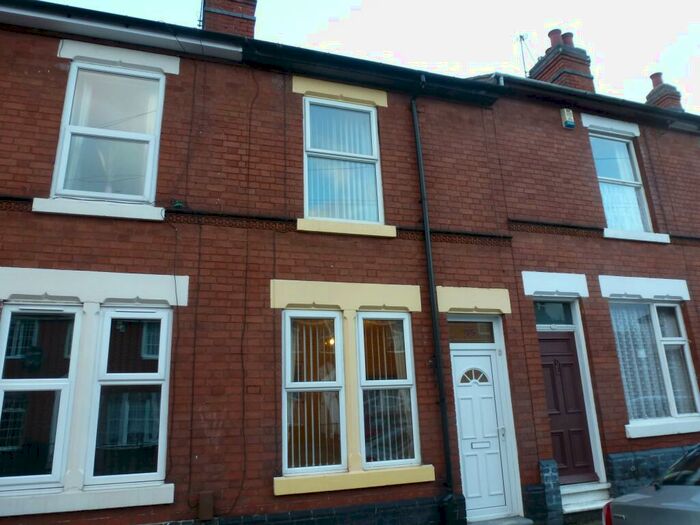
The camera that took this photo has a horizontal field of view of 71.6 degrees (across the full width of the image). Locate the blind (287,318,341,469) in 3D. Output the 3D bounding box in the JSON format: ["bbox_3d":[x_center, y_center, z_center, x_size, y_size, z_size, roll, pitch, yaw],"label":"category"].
[{"bbox_3d":[-0.418,1.455,5.544,0.624,1.674,0.090,3,-16,-17],"label":"blind"}]

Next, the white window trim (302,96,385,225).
[{"bbox_3d":[-0.094,-1.306,6.307,1.033,1.699,0.090,3,-16,-17],"label":"white window trim"}]

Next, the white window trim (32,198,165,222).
[{"bbox_3d":[-2.633,-0.536,5.152,1.246,0.140,0.120,3,-16,-17],"label":"white window trim"}]

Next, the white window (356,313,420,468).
[{"bbox_3d":[0.444,1.457,5.681,0.695,1.744,0.070,3,-16,-17],"label":"white window"}]

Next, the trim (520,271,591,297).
[{"bbox_3d":[2.846,0.327,6.797,1.068,0.331,0.120,3,-16,-17],"label":"trim"}]

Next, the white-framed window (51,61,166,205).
[{"bbox_3d":[-2.681,-1.443,5.493,1.009,1.666,0.090,3,-16,-17],"label":"white-framed window"}]

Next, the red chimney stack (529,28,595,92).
[{"bbox_3d":[4.681,-4.186,10.744,0.754,1.528,0.933,3,-16,-17],"label":"red chimney stack"}]

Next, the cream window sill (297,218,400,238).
[{"bbox_3d":[-0.036,-0.394,5.955,1.261,0.143,0.120,3,-16,-17],"label":"cream window sill"}]

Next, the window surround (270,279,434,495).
[{"bbox_3d":[0.026,1.327,5.493,1.860,2.233,0.160,3,-16,-17],"label":"window surround"}]

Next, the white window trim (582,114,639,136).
[{"bbox_3d":[4.263,-2.225,7.980,1.170,0.243,0.100,3,-16,-17],"label":"white window trim"}]

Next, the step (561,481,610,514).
[{"bbox_3d":[2.837,2.901,6.029,0.800,0.310,0.320,3,-16,-17],"label":"step"}]

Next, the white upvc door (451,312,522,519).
[{"bbox_3d":[1.584,1.832,5.989,0.800,2.386,0.090,3,-16,-17],"label":"white upvc door"}]

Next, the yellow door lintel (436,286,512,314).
[{"bbox_3d":[1.595,0.506,6.308,1.057,0.325,0.120,3,-16,-17],"label":"yellow door lintel"}]

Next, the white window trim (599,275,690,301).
[{"bbox_3d":[4.391,0.404,7.275,1.669,0.311,0.120,3,-16,-17],"label":"white window trim"}]

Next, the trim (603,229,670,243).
[{"bbox_3d":[4.359,-0.387,7.428,1.276,0.150,0.120,3,-16,-17],"label":"trim"}]

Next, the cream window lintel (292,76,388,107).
[{"bbox_3d":[-0.127,-2.256,6.535,1.313,0.241,0.120,3,-16,-17],"label":"cream window lintel"}]

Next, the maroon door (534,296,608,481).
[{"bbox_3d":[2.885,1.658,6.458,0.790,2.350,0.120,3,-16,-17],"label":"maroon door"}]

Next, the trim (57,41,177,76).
[{"bbox_3d":[-2.687,-2.384,5.719,1.284,0.230,0.100,3,-16,-17],"label":"trim"}]

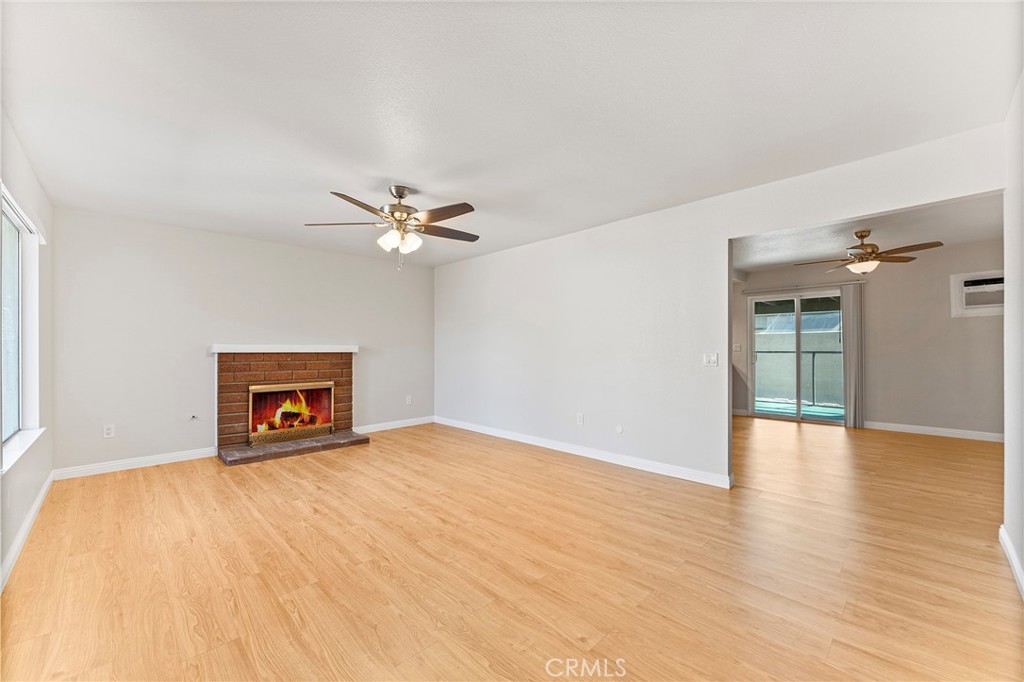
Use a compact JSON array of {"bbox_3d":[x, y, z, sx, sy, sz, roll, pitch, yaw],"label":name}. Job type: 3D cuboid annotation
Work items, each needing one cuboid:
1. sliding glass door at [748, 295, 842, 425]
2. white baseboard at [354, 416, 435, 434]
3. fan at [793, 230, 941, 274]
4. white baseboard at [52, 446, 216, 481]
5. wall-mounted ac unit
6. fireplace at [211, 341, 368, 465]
[{"bbox_3d":[4.498,0.253,6.255,0.100,2.030,1.420,0,-1,-44],"label":"sliding glass door"},{"bbox_3d":[-1.679,1.228,5.849,1.290,0.095,0.018,0,-1,-44],"label":"white baseboard"},{"bbox_3d":[3.878,-0.972,4.404,1.280,0.470,1.280,0,-1,-44],"label":"fan"},{"bbox_3d":[-3.636,1.203,3.933,1.185,0.092,0.018,0,-1,-44],"label":"white baseboard"},{"bbox_3d":[5.896,-0.570,4.801,0.160,0.535,0.800,0,-1,-44],"label":"wall-mounted ac unit"},{"bbox_3d":[-2.501,0.659,4.675,1.570,1.210,0.550,0,-1,-44],"label":"fireplace"}]

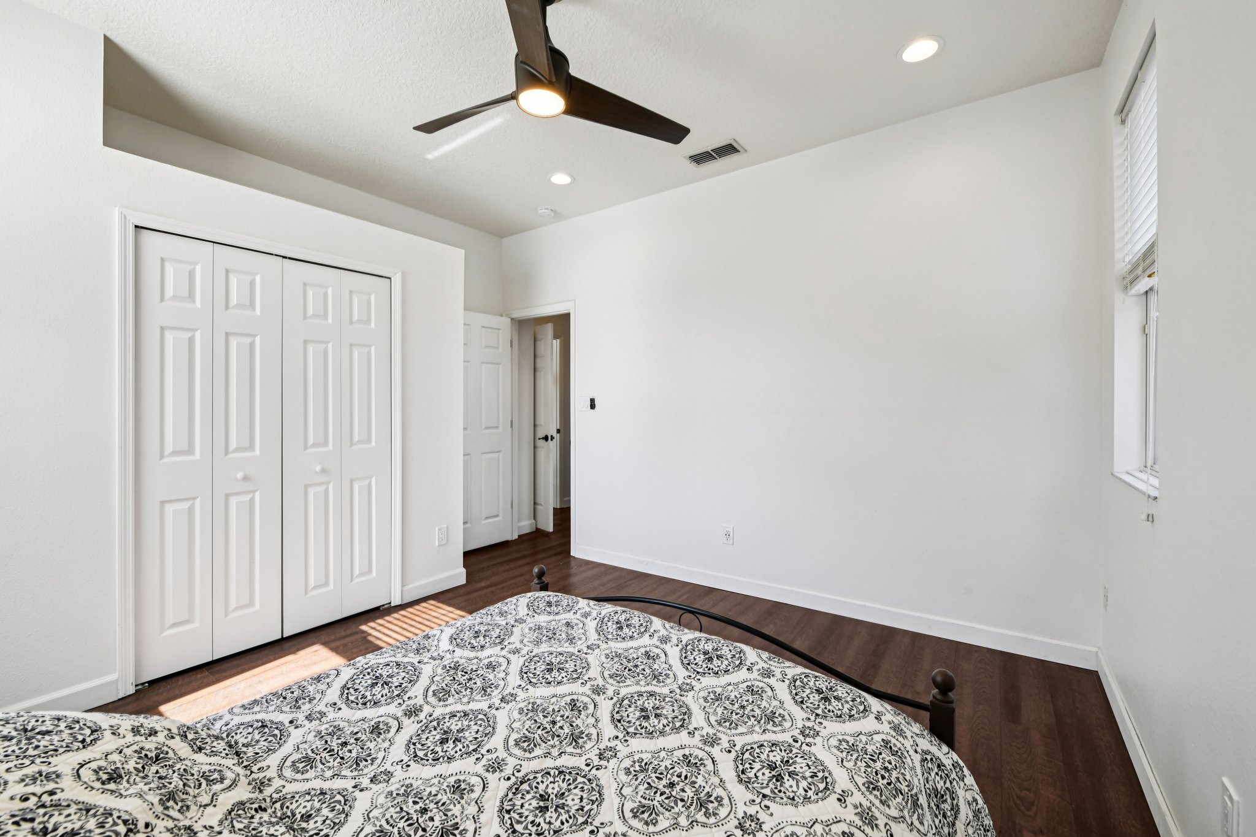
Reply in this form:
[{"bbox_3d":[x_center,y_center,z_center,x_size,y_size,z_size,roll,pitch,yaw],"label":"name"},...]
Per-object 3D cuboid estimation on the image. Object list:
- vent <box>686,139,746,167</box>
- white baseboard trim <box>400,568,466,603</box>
[{"bbox_3d":[0.545,-1.650,3.060,0.347,0.020,0.195,1,1,37],"label":"vent"},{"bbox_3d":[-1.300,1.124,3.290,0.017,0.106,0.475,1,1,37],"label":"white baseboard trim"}]

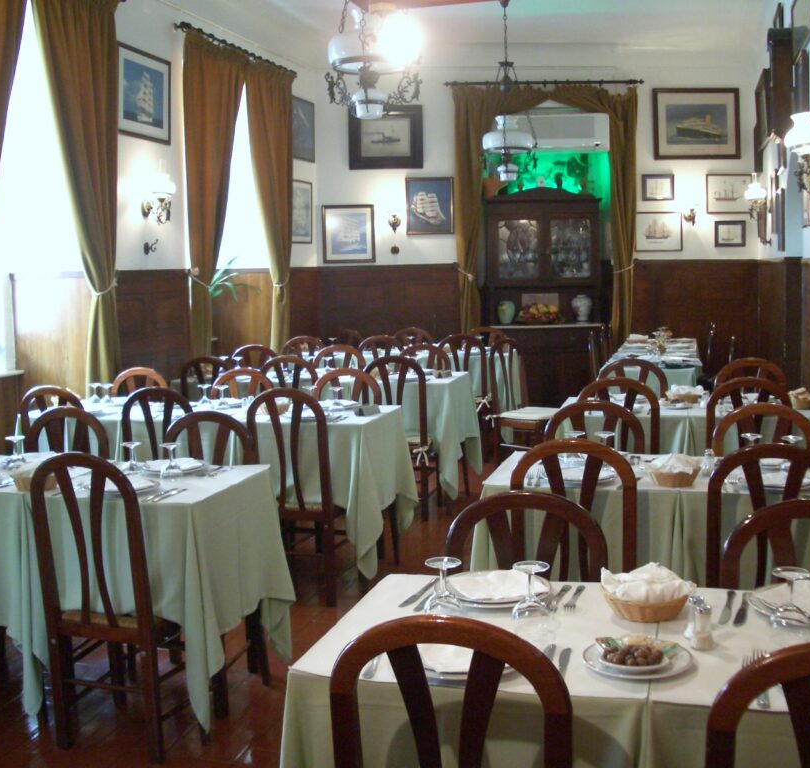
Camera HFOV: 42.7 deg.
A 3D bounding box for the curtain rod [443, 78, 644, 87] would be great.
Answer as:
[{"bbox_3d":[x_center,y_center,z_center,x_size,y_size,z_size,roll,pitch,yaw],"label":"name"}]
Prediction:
[{"bbox_3d":[1.270,-2.756,9.469,1.827,0.060,0.070,-1,6,-1],"label":"curtain rod"}]

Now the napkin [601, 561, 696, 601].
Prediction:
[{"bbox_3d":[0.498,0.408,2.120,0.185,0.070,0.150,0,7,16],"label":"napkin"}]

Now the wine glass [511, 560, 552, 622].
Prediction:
[{"bbox_3d":[0.266,0.435,2.172,0.077,0.115,0.077,1,6,15],"label":"wine glass"}]

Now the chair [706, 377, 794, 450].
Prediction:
[{"bbox_3d":[1.683,0.432,5.115,0.450,0.980,0.450,1,6,15],"label":"chair"}]

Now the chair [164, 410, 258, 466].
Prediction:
[{"bbox_3d":[-0.809,0.614,3.844,0.425,0.976,0.455,1,7,17],"label":"chair"}]

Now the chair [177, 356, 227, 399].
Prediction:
[{"bbox_3d":[-1.203,0.291,6.977,0.450,0.980,0.450,1,6,15],"label":"chair"}]

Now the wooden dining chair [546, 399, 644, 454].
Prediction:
[{"bbox_3d":[0.672,0.579,3.760,0.420,0.985,0.460,0,7,16],"label":"wooden dining chair"}]

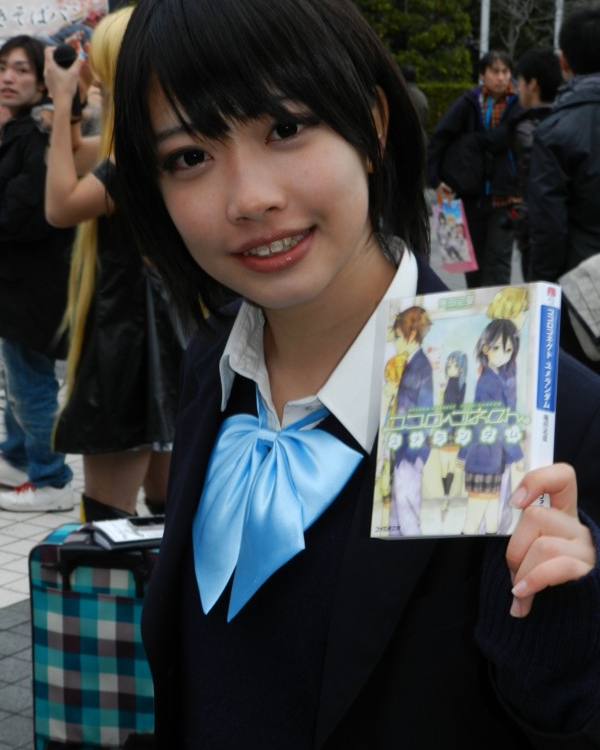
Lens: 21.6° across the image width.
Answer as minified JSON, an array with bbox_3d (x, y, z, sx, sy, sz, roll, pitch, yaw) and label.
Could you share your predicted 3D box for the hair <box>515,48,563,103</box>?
[{"bbox_3d":[1.011,-1.265,6.650,0.185,0.225,0.210,-10,16,-42],"label":"hair"}]

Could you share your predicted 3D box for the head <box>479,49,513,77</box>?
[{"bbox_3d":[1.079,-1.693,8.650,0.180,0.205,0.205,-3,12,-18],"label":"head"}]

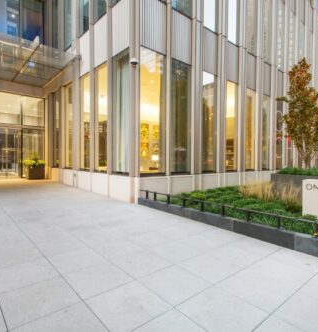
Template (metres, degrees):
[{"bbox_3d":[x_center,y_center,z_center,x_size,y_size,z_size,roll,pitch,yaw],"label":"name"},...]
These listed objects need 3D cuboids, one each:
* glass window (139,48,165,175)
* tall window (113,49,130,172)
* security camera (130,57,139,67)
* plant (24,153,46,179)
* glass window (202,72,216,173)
[{"bbox_3d":[-0.199,-1.580,6.860,1.022,3.791,0.150,-1,2,-39],"label":"glass window"},{"bbox_3d":[-1.249,-1.691,7.392,0.150,3.861,0.987,-2,3,-43],"label":"tall window"},{"bbox_3d":[-0.729,-3.111,6.607,0.240,0.270,0.240,0,2,2],"label":"security camera"},{"bbox_3d":[-8.354,-0.080,14.860,1.230,1.816,1.144,-2,3,-43],"label":"plant"},{"bbox_3d":[1.866,-1.613,8.506,0.909,3.791,0.150,-1,2,-39],"label":"glass window"}]

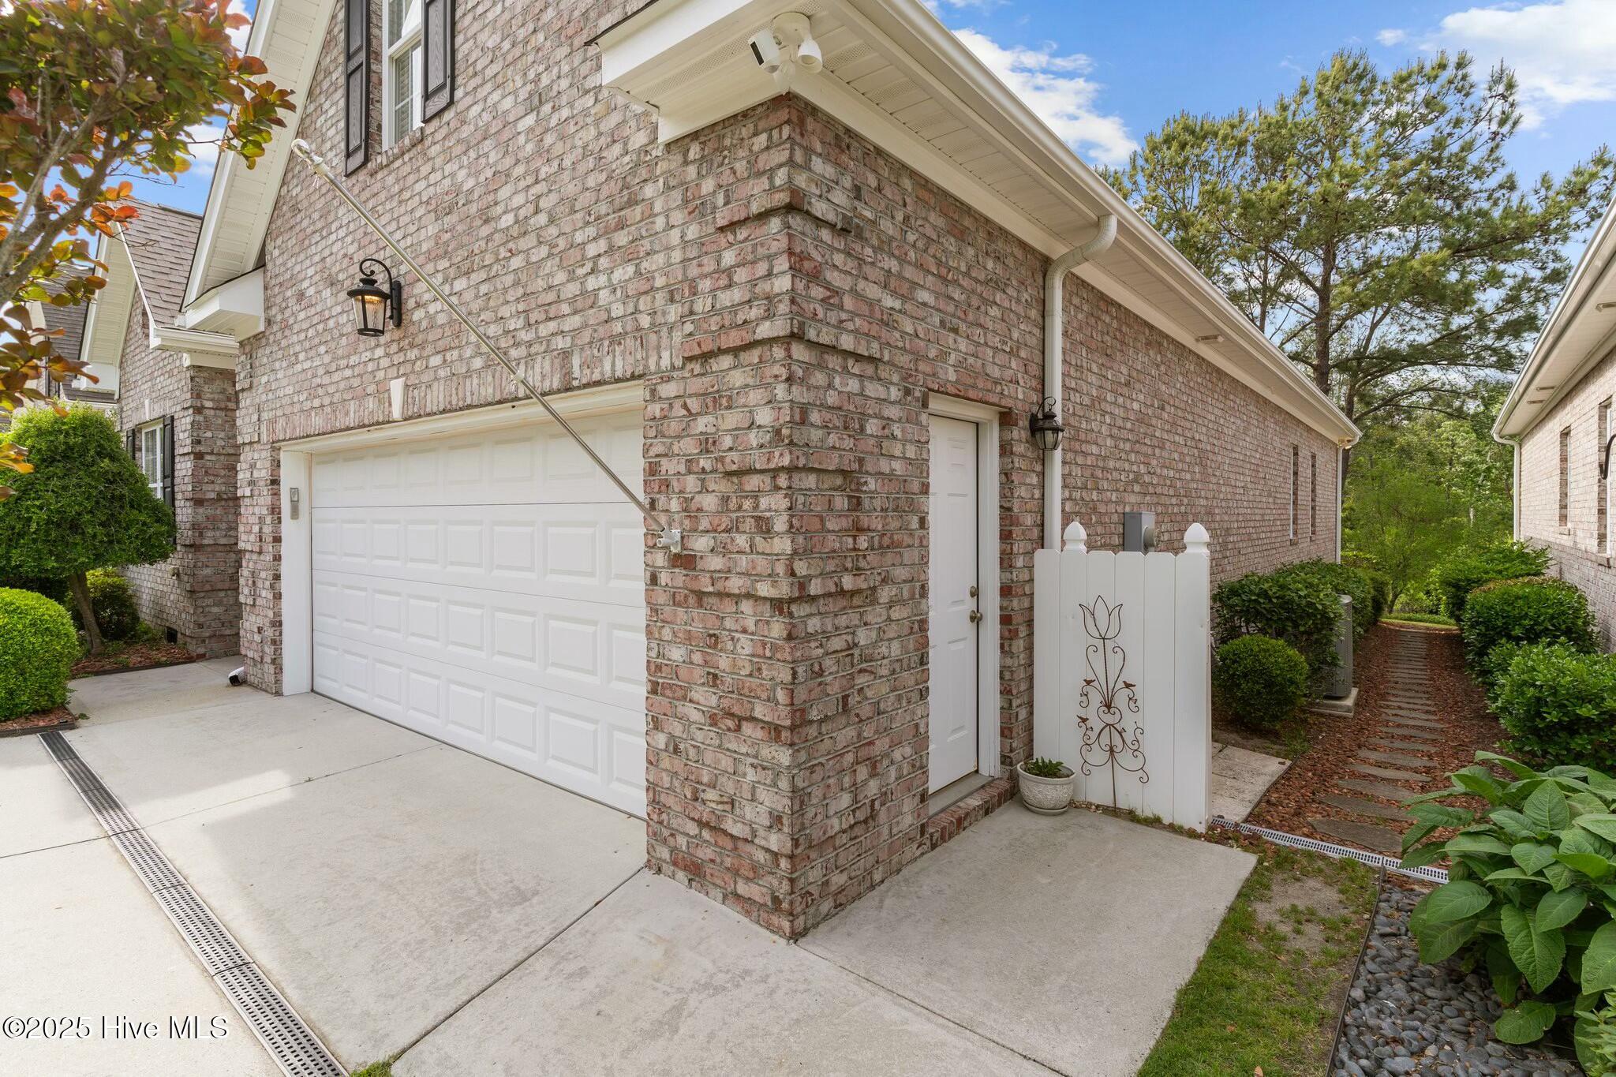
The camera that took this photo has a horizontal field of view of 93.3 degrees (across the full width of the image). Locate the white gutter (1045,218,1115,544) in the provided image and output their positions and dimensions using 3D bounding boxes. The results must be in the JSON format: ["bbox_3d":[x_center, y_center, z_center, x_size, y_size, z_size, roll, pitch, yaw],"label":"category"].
[{"bbox_3d":[1.606,-0.202,4.537,0.430,3.300,0.110,1,2,40],"label":"white gutter"}]

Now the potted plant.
[{"bbox_3d":[1.310,1.365,4.232,0.295,0.280,0.295,1,2,40],"label":"potted plant"}]

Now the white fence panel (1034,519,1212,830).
[{"bbox_3d":[1.724,0.704,4.243,0.920,1.580,0.140,1,2,38],"label":"white fence panel"}]

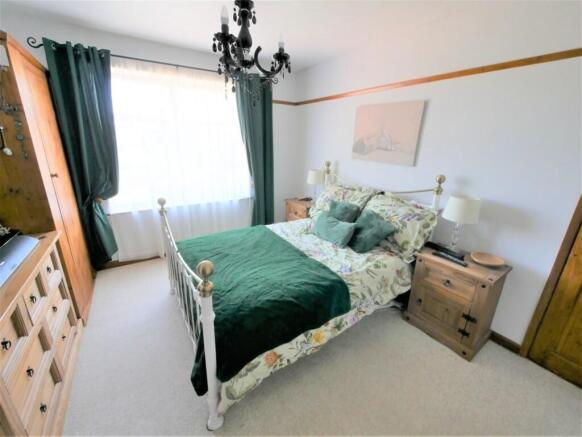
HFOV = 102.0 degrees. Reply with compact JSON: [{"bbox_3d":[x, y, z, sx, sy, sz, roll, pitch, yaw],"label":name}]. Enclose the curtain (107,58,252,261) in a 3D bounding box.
[{"bbox_3d":[-1.259,-0.621,2.872,1.820,2.130,0.090,-10,21,-33],"label":"curtain"}]

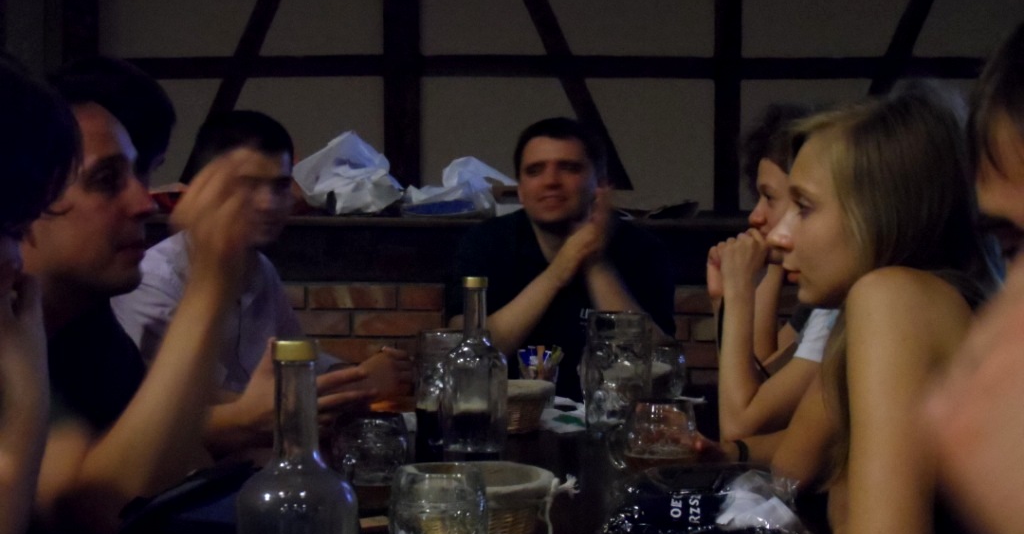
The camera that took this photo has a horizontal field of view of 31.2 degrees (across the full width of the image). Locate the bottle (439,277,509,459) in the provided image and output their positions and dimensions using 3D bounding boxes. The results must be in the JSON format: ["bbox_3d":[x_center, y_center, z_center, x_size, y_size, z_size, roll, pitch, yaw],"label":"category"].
[{"bbox_3d":[-0.052,0.145,2.582,0.091,0.260,0.091,0,2,0],"label":"bottle"}]

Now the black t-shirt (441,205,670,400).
[{"bbox_3d":[0.100,0.188,3.750,0.480,0.600,0.300,0,2,3],"label":"black t-shirt"}]

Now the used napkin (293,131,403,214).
[{"bbox_3d":[-0.462,-0.263,5.174,0.315,0.235,0.250,0,2,0],"label":"used napkin"}]

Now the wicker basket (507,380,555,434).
[{"bbox_3d":[-0.003,0.222,2.981,0.155,0.077,0.155,0,2,0],"label":"wicker basket"}]

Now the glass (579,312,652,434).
[{"bbox_3d":[0.168,0.167,2.948,0.118,0.188,0.125,0,2,0],"label":"glass"}]

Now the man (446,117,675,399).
[{"bbox_3d":[0.098,0.337,3.635,0.500,1.270,0.780,0,2,3],"label":"man"}]

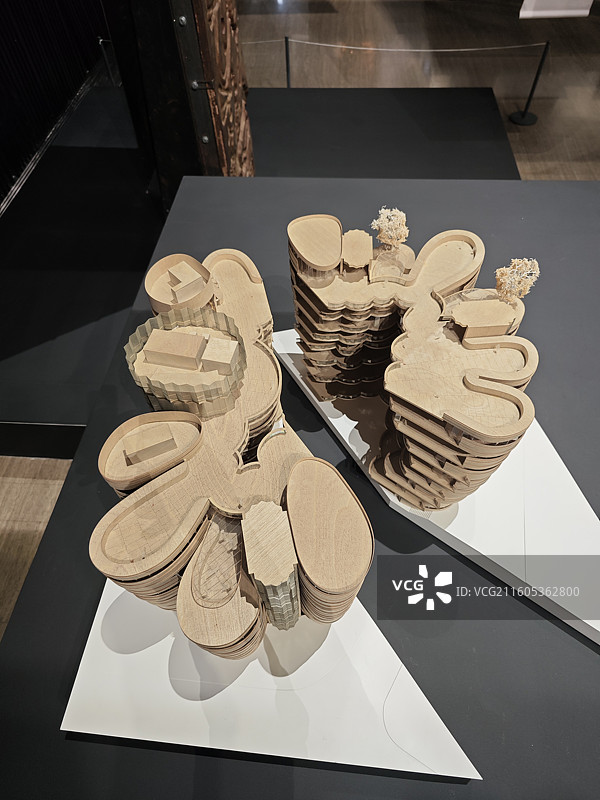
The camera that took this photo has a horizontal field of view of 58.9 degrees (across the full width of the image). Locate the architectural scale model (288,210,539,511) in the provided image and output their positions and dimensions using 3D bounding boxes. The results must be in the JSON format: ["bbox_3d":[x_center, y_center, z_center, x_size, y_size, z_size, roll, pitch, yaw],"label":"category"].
[{"bbox_3d":[0.230,-0.104,1.022,0.348,0.299,0.589,-24,55,-16],"label":"architectural scale model"}]

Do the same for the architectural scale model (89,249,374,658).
[{"bbox_3d":[-0.153,0.072,0.889,0.335,0.315,0.680,-15,53,-10],"label":"architectural scale model"}]

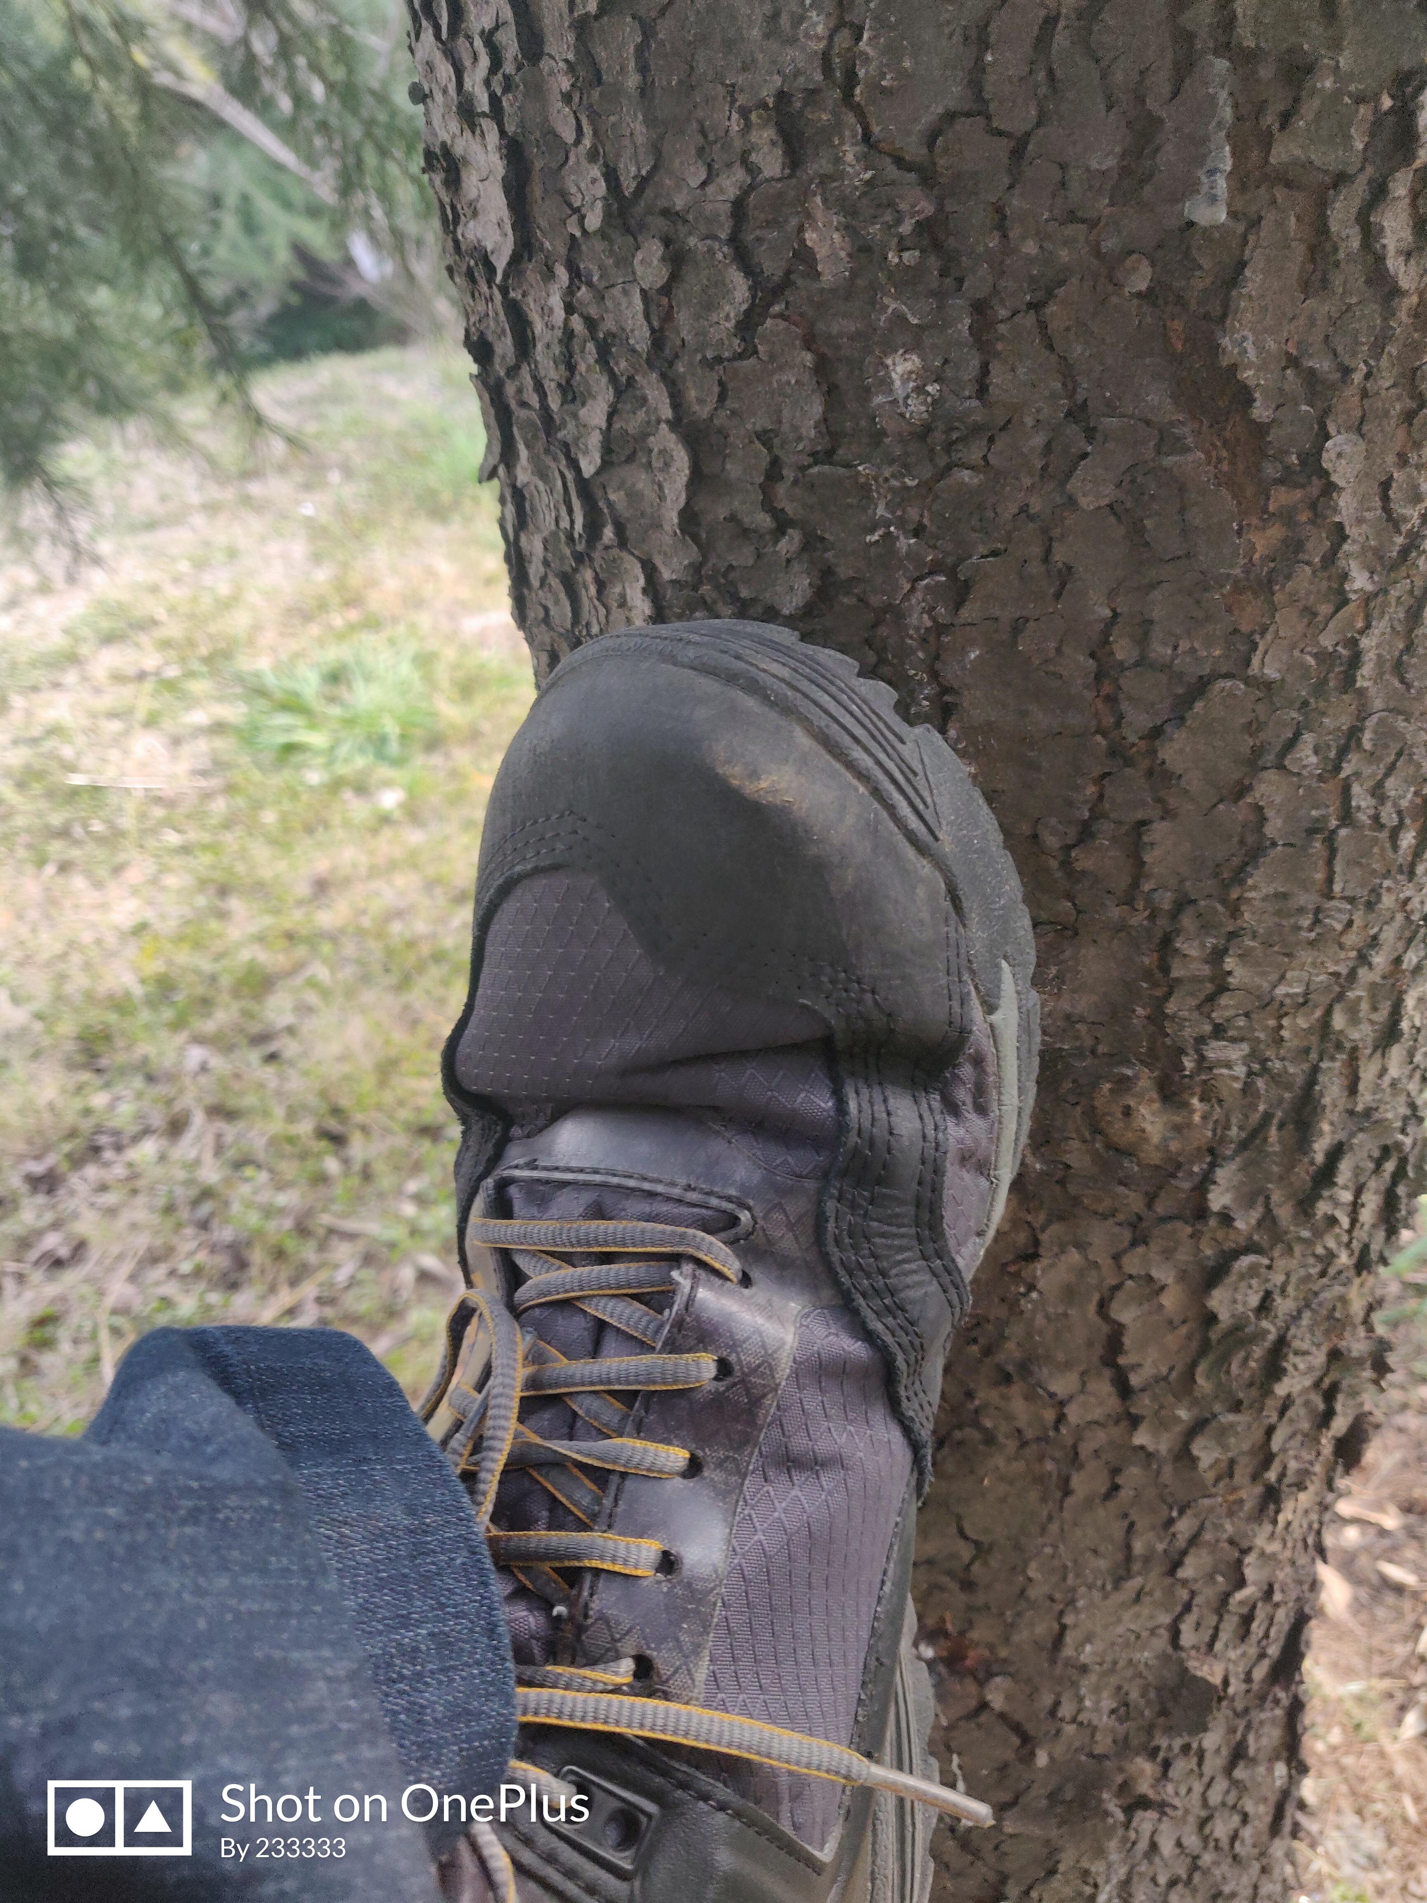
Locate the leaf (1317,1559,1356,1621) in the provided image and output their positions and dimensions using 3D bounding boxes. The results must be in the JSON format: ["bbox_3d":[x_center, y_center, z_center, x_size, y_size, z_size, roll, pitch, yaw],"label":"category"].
[{"bbox_3d":[0.498,0.510,1.100,0.025,0.014,0.051,-9,32,-4],"label":"leaf"}]

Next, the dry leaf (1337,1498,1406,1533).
[{"bbox_3d":[0.551,0.470,1.155,0.051,0.014,0.023,11,36,25],"label":"dry leaf"}]

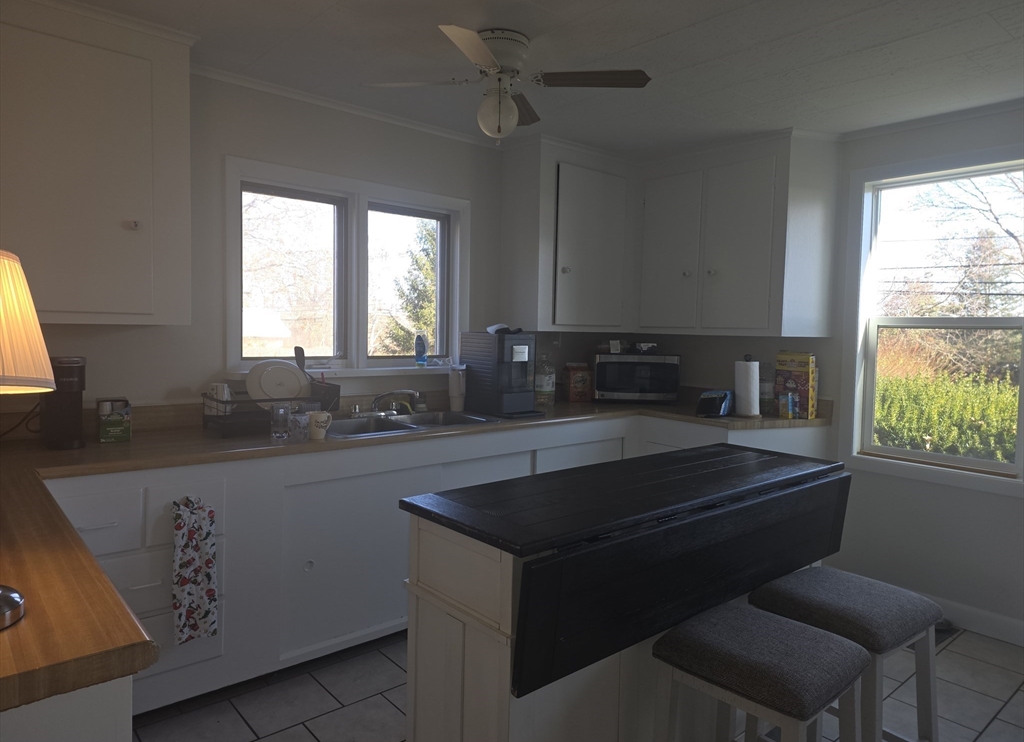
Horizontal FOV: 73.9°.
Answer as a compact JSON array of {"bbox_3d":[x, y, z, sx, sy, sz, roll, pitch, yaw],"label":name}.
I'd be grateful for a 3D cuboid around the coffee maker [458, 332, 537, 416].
[{"bbox_3d":[-0.049,0.013,3.588,0.260,0.415,0.410,-2,5,-41],"label":"coffee maker"}]

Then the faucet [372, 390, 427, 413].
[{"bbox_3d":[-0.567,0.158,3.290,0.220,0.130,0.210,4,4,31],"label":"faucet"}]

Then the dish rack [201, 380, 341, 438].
[{"bbox_3d":[-1.010,0.156,2.896,0.525,0.175,0.335,-2,5,-41],"label":"dish rack"}]

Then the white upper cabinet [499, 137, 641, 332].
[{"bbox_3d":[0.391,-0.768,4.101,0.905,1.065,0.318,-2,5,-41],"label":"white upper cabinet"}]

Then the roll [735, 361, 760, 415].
[{"bbox_3d":[1.259,0.089,3.616,0.130,0.285,0.130,3,4,19],"label":"roll"}]

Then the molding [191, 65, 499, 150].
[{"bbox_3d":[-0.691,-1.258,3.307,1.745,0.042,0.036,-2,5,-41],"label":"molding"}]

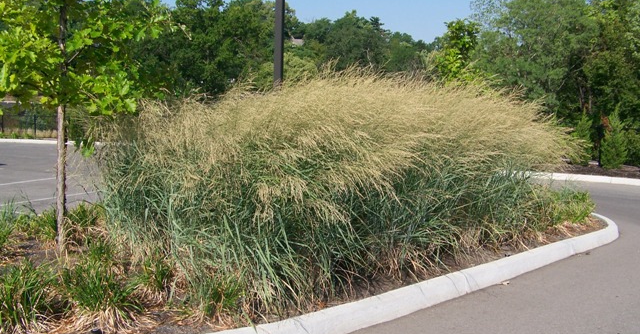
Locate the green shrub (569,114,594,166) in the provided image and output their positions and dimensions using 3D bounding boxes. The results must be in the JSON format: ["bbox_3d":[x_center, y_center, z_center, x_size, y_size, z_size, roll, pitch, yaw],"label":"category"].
[{"bbox_3d":[7.072,-0.780,17.673,0.630,1.470,0.650,4,6,22],"label":"green shrub"}]

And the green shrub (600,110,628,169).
[{"bbox_3d":[7.708,-0.753,17.078,0.740,1.580,0.750,5,6,24],"label":"green shrub"}]

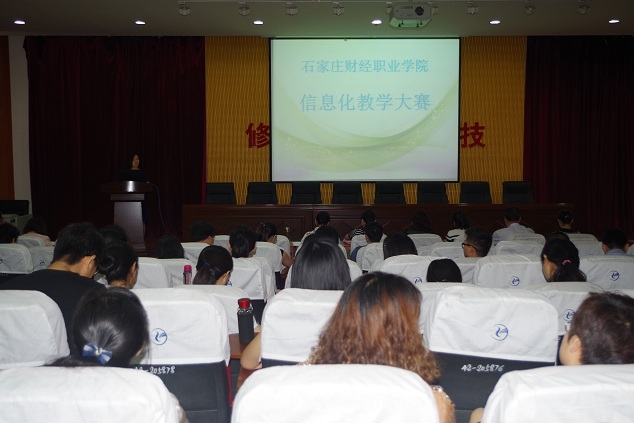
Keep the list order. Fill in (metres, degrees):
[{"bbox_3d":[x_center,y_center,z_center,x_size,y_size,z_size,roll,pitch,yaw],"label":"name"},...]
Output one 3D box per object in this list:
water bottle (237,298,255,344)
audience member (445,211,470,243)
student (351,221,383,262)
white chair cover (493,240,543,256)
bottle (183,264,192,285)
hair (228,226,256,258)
[{"bbox_3d":[-0.298,0.462,2.660,0.067,0.184,0.067,0,5,0],"label":"water bottle"},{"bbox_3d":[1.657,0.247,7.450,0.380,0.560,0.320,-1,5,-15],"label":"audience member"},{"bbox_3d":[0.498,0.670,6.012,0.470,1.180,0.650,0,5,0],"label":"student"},{"bbox_3d":[1.859,0.405,5.735,0.480,0.270,0.170,0,5,0],"label":"white chair cover"},{"bbox_3d":[-0.746,0.420,3.654,0.055,0.220,0.055,0,5,0],"label":"bottle"},{"bbox_3d":[-0.468,0.195,3.980,0.180,0.240,0.220,0,5,0],"label":"hair"}]

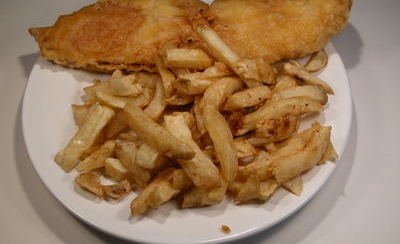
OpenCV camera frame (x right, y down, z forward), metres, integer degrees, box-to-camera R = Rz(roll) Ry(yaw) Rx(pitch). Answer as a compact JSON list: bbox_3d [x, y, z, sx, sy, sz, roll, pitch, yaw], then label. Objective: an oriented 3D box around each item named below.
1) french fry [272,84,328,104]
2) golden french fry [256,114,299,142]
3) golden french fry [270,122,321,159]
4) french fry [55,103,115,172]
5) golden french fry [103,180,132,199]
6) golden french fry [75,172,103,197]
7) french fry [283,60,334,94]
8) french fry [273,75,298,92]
[{"bbox_3d":[0.081,-0.023,0.470,0.046,0.011,0.012,-5,56,-4],"label":"french fry"},{"bbox_3d":[0.061,0.005,0.455,0.036,0.010,0.011,-17,58,-15],"label":"golden french fry"},{"bbox_3d":[0.073,0.015,0.444,0.040,0.010,0.011,-29,61,-13],"label":"golden french fry"},{"bbox_3d":[-0.090,0.012,0.452,0.013,0.011,0.054,33,77,21],"label":"french fry"},{"bbox_3d":[-0.062,0.050,0.431,0.021,0.008,0.010,-2,56,-1],"label":"golden french fry"},{"bbox_3d":[-0.083,0.047,0.435,0.019,0.007,0.010,30,61,17],"label":"golden french fry"},{"bbox_3d":[0.091,-0.036,0.483,0.045,0.008,0.008,31,61,13],"label":"french fry"},{"bbox_3d":[0.071,-0.032,0.479,0.021,0.010,0.010,-22,58,-13],"label":"french fry"}]

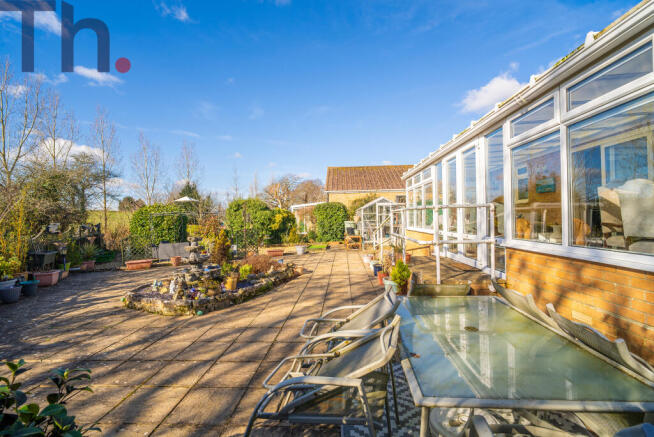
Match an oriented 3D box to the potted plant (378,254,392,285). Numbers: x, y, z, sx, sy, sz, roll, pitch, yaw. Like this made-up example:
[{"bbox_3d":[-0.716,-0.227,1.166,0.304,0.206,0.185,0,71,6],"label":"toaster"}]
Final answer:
[{"bbox_3d":[1.241,1.077,6.170,0.290,0.630,0.280,-1,0,3],"label":"potted plant"}]

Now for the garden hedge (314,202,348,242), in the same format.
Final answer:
[{"bbox_3d":[0.266,0.247,17.200,2.000,2.300,1.600,-1,0,3],"label":"garden hedge"}]

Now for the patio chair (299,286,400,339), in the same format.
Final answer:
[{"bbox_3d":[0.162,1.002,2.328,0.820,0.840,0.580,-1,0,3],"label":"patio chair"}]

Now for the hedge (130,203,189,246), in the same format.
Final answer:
[{"bbox_3d":[-7.603,0.494,13.200,2.100,2.120,1.600,-1,0,-11],"label":"hedge"}]

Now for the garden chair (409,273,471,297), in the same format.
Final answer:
[{"bbox_3d":[1.050,0.970,2.920,0.600,0.920,0.720,0,0,3],"label":"garden chair"}]

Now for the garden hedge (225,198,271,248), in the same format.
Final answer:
[{"bbox_3d":[-4.130,0.239,15.300,2.150,2.460,1.700,-1,0,3],"label":"garden hedge"}]

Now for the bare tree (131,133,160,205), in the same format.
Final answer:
[{"bbox_3d":[-16.228,-2.901,26.000,2.300,9.200,2.300,-1,0,-32],"label":"bare tree"}]

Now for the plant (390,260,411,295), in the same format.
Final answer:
[{"bbox_3d":[1.298,1.073,5.100,0.320,0.650,0.320,-1,0,3],"label":"plant"}]

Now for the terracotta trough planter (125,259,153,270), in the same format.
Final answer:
[{"bbox_3d":[-5.360,1.340,8.330,0.640,0.215,0.260,0,0,-41],"label":"terracotta trough planter"}]

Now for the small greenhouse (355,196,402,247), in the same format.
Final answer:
[{"bbox_3d":[2.539,0.228,14.200,1.850,2.250,2.500,-1,0,1],"label":"small greenhouse"}]

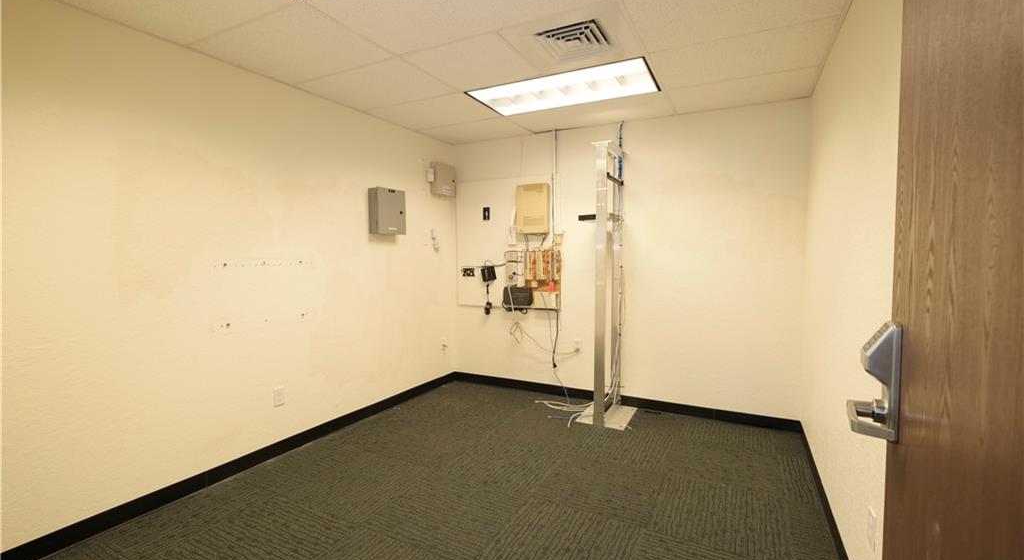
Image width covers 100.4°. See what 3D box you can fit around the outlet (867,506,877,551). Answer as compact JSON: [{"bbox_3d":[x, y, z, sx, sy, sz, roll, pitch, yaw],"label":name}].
[{"bbox_3d":[1.188,0.824,1.415,0.010,0.115,0.071,2,4,28],"label":"outlet"}]

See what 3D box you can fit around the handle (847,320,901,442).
[{"bbox_3d":[0.716,0.202,0.843,0.079,0.220,0.142,2,4,33],"label":"handle"}]

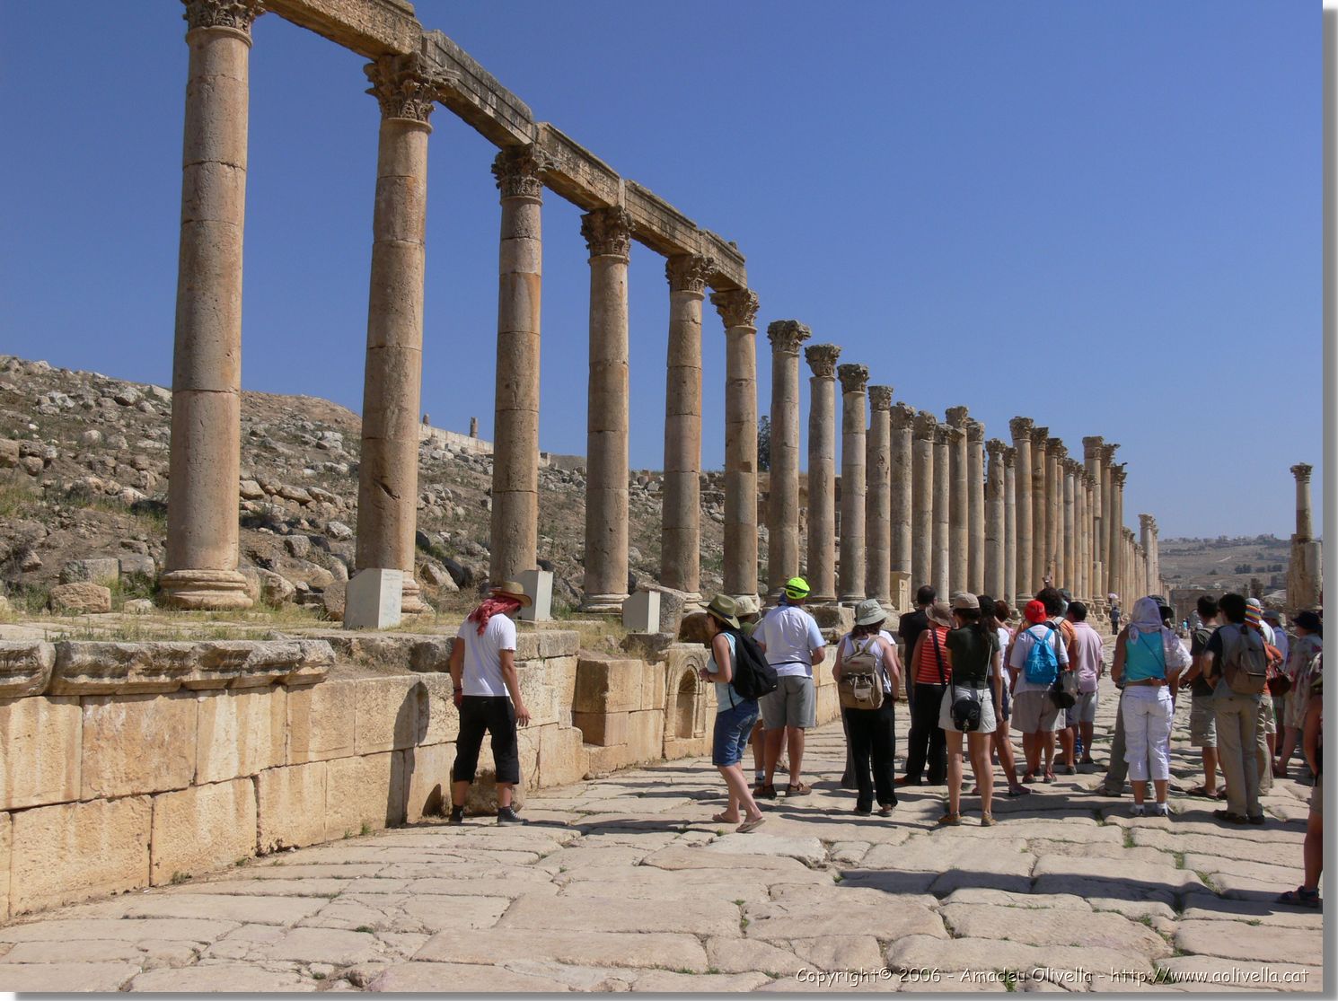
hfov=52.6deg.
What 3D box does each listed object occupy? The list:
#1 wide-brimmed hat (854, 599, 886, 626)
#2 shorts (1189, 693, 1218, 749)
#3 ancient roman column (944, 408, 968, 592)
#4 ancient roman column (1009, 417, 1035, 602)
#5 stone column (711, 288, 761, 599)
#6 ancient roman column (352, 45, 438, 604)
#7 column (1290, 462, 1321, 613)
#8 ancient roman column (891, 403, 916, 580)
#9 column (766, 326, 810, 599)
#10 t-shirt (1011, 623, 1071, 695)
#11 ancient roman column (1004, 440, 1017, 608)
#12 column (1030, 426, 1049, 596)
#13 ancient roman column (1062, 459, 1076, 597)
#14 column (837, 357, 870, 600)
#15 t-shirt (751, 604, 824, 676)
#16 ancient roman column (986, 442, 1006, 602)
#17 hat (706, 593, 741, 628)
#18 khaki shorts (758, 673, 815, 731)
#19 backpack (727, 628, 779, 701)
[{"bbox_3d":[1.520,0.846,10.200,0.270,0.170,0.300,-4,5,41],"label":"wide-brimmed hat"},{"bbox_3d":[4.615,1.866,11.563,0.400,0.498,0.310,4,-5,-35],"label":"shorts"},{"bbox_3d":[10.833,0.208,50.774,0.950,7.510,0.950,-1,-5,22],"label":"ancient roman column"},{"bbox_3d":[16.518,0.604,63.361,1.100,9.078,1.100,-2,-5,25],"label":"ancient roman column"},{"bbox_3d":[1.470,-1.067,27.665,0.920,6.660,0.920,-2,-5,25],"label":"stone column"},{"bbox_3d":[-3.237,-2.010,16.045,0.900,6.710,0.900,1,-4,0],"label":"ancient roman column"},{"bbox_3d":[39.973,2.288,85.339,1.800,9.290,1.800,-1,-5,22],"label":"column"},{"bbox_3d":[7.983,0.301,46.334,1.000,7.160,1.000,-1,-5,22],"label":"ancient roman column"},{"bbox_3d":[2.900,-0.857,33.919,1.020,7.410,1.020,-1,-5,22],"label":"column"},{"bbox_3d":[3.445,1.479,12.588,0.550,0.671,0.310,1,-4,3],"label":"t-shirt"},{"bbox_3d":[15.177,1.285,60.328,0.860,7.508,0.860,-1,-5,22],"label":"ancient roman column"},{"bbox_3d":[21.495,0.850,78.797,1.250,10.240,1.250,-1,-5,22],"label":"column"},{"bbox_3d":[22.749,1.742,77.328,0.950,8.240,0.950,-2,-5,25],"label":"ancient roman column"},{"bbox_3d":[5.524,-0.355,40.332,0.970,7.470,0.970,-1,-5,22],"label":"column"},{"bbox_3d":[0.990,1.154,11.100,0.570,0.640,0.320,0,-5,6],"label":"t-shirt"},{"bbox_3d":[13.569,0.958,56.274,0.880,7.050,0.880,-1,-5,22],"label":"ancient roman column"},{"bbox_3d":[0.375,0.789,9.600,0.330,0.140,0.290,25,5,21],"label":"hat"},{"bbox_3d":[0.999,1.685,11.405,0.460,0.483,0.330,0,-4,4],"label":"khaki shorts"},{"bbox_3d":[0.598,1.175,9.650,0.240,0.490,0.310,-22,-15,27],"label":"backpack"}]

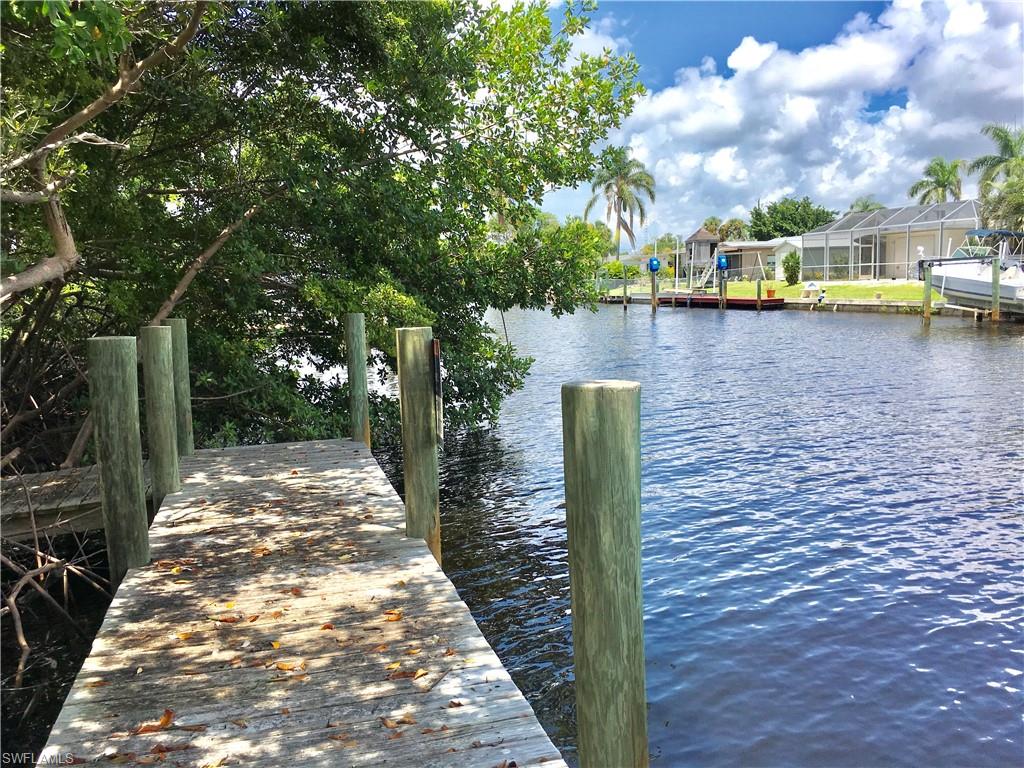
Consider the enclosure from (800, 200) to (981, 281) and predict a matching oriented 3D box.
[{"bbox_3d":[21.227,-7.394,45.483,4.500,3.750,12.600,-4,8,-18],"label":"enclosure"}]

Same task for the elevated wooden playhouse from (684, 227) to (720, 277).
[{"bbox_3d":[11.991,-8.057,54.000,1.900,3.650,1.800,-3,7,-6],"label":"elevated wooden playhouse"}]

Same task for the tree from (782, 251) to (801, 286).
[{"bbox_3d":[15.964,-6.597,49.000,1.028,2.056,1.028,1,8,18],"label":"tree"}]

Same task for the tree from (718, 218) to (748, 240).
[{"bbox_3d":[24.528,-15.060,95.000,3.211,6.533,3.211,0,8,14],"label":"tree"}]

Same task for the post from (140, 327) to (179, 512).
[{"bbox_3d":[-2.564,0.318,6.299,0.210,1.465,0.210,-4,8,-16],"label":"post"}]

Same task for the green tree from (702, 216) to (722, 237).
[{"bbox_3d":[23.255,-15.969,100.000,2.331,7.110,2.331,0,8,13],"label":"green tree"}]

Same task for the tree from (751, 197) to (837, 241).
[{"bbox_3d":[25.503,-13.365,78.000,8.001,7.364,8.001,1,8,18],"label":"tree"}]

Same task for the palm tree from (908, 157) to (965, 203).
[{"bbox_3d":[34.637,-13.830,70.000,4.569,9.465,4.569,2,8,26],"label":"palm tree"}]

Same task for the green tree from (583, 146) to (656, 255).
[{"bbox_3d":[8.771,-13.790,70.000,5.875,11.178,5.875,-1,7,7],"label":"green tree"}]

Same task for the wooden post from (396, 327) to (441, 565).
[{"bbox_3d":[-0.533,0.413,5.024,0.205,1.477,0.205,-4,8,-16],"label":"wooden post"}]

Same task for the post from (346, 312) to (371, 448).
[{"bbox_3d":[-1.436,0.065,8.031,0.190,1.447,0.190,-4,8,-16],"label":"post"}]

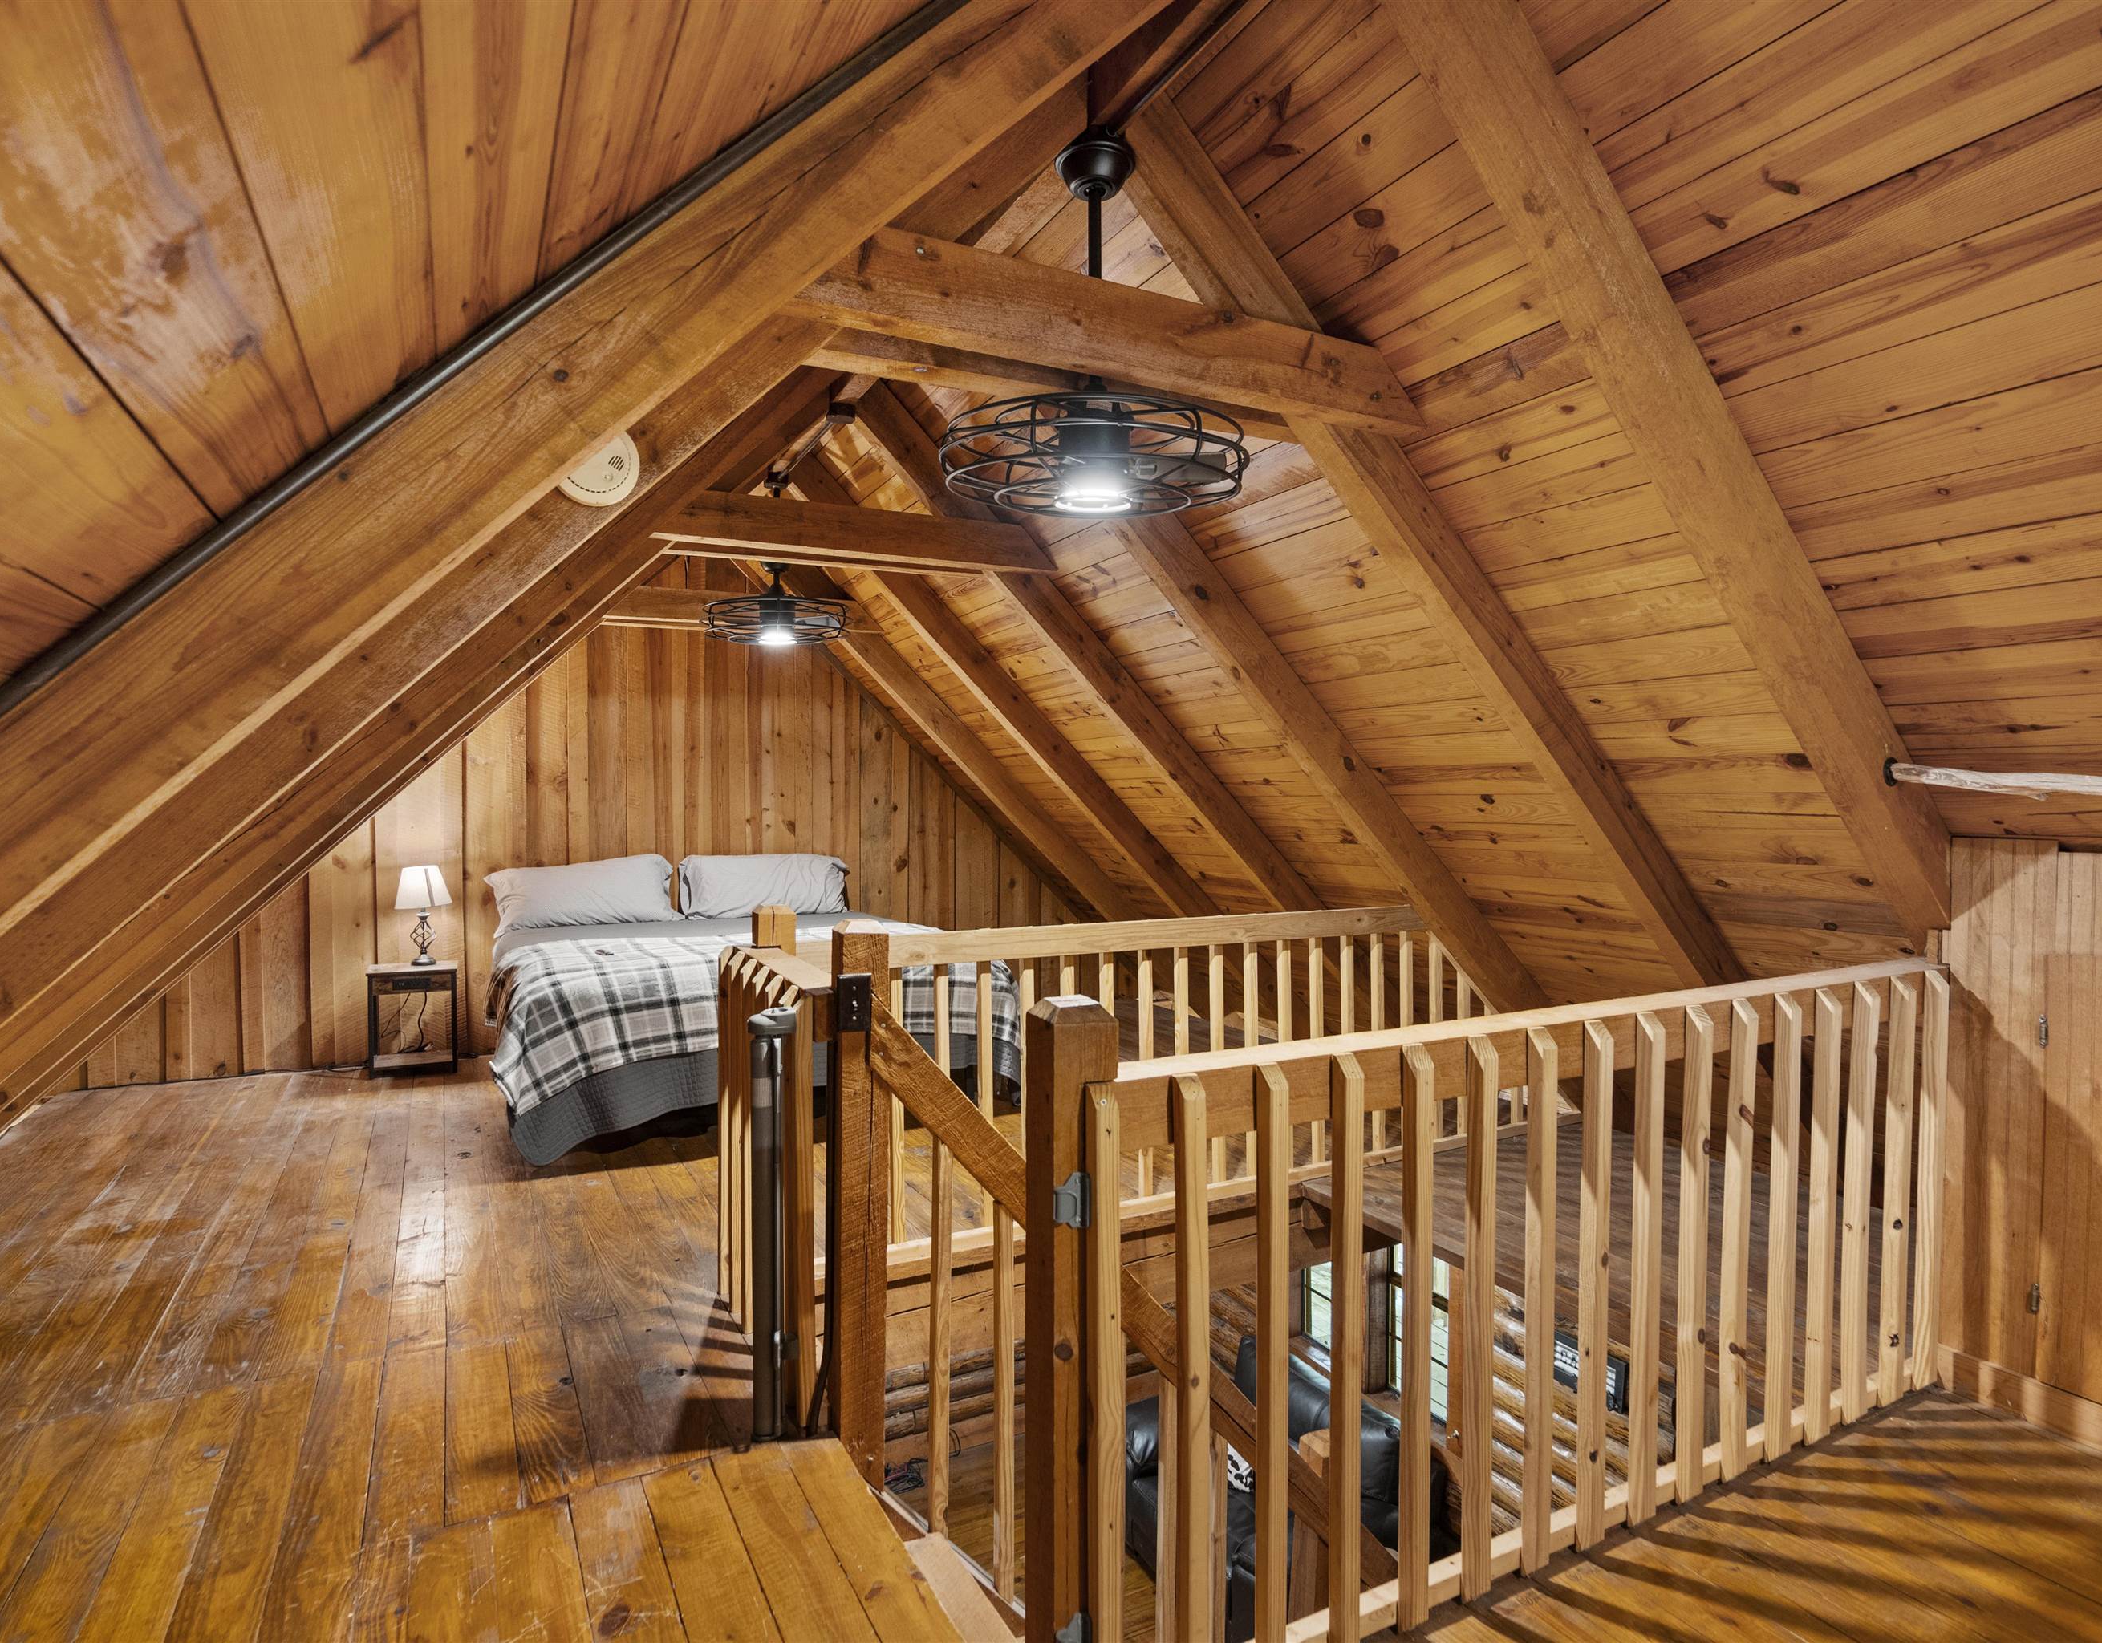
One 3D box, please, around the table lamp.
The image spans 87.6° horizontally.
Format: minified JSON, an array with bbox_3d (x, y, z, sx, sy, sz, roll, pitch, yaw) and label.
[{"bbox_3d":[-3.106,0.469,5.423,0.250,0.485,0.250,-1,2,-28],"label":"table lamp"}]

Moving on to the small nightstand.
[{"bbox_3d":[-3.142,0.979,5.405,0.381,0.533,0.298,-1,2,-28],"label":"small nightstand"}]

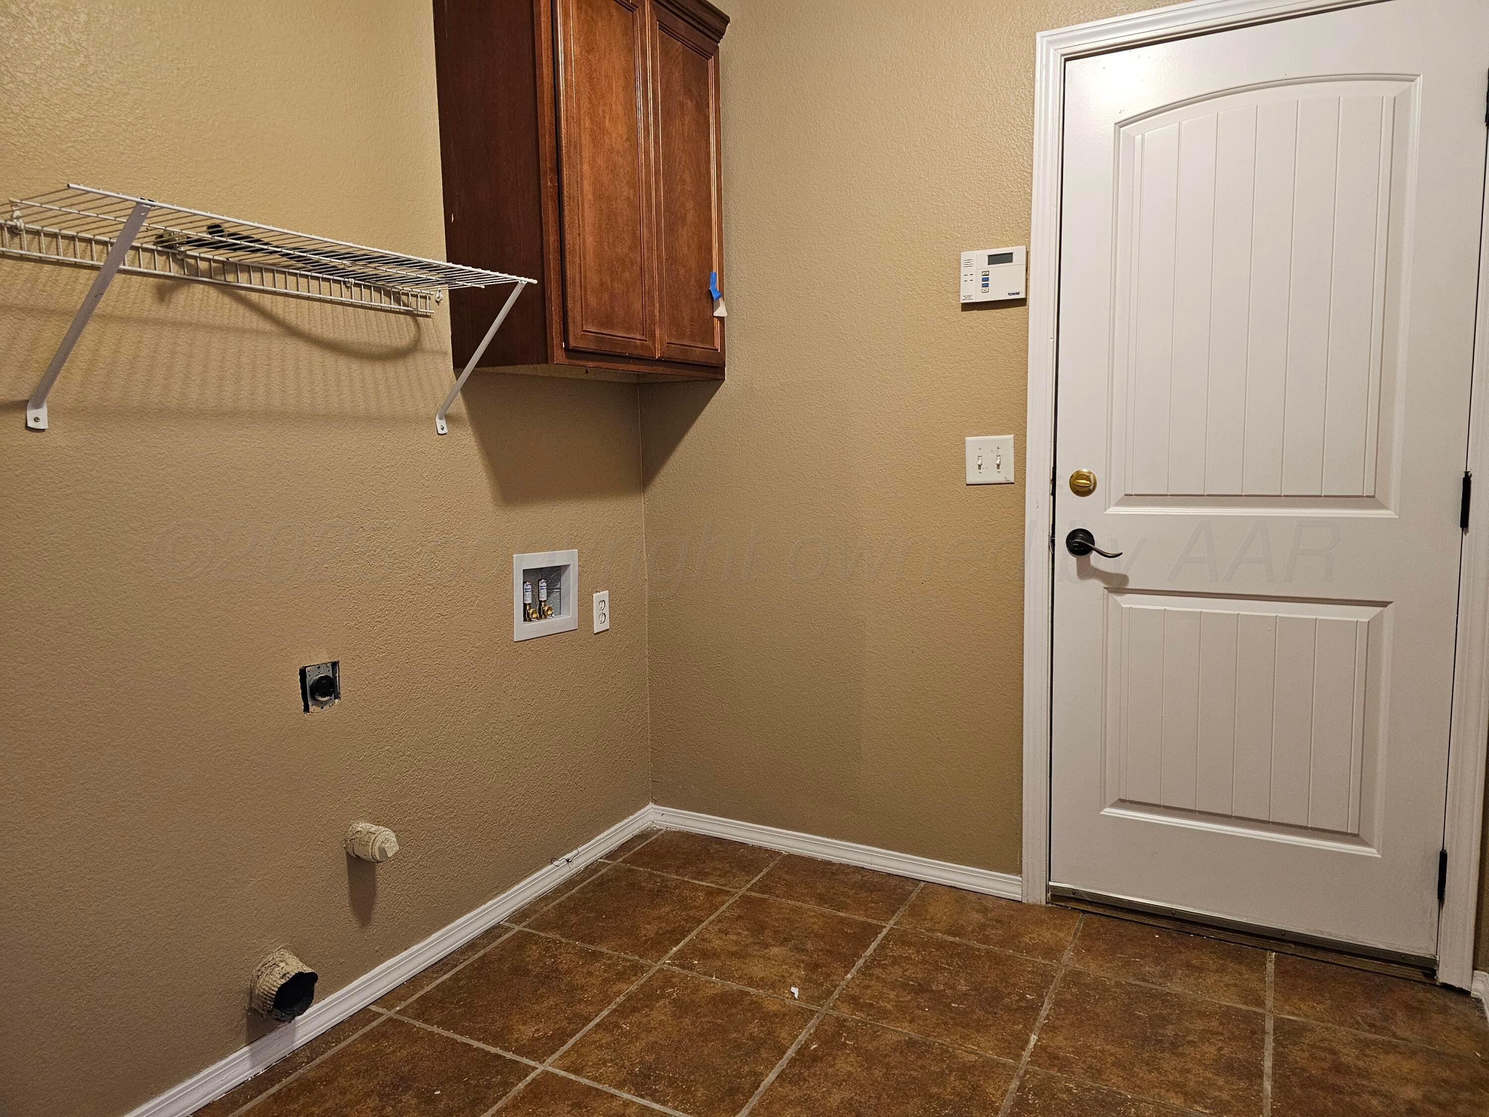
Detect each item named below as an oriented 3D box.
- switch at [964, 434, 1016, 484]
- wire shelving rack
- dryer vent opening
[{"bbox_3d":[0.609,-0.244,2.459,0.119,0.117,0.016,2,7,28],"label":"switch"},{"bbox_3d":[-0.770,-0.381,1.734,0.311,0.314,0.890,2,7,28],"label":"wire shelving rack"},{"bbox_3d":[-0.876,0.822,1.893,0.064,0.113,0.112,2,7,28],"label":"dryer vent opening"}]

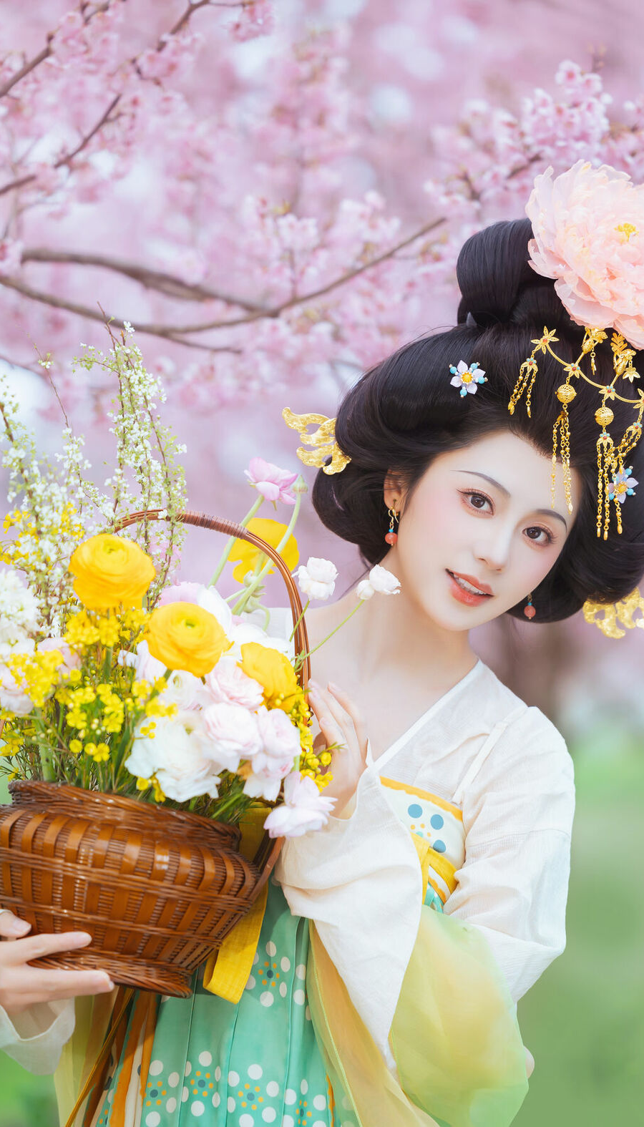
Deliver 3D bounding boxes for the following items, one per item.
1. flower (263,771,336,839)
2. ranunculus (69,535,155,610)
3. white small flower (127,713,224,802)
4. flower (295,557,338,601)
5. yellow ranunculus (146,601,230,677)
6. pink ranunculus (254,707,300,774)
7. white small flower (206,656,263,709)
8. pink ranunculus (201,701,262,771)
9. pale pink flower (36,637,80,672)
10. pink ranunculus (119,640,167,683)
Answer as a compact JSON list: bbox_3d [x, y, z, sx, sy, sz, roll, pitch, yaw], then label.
[{"bbox_3d":[-0.019,0.198,3.780,0.060,0.056,0.052,0,-2,-18],"label":"flower"},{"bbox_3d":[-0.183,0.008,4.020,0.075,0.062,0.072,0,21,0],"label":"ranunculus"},{"bbox_3d":[-0.120,0.157,3.730,0.079,0.074,0.060,0,-1,0],"label":"white small flower"},{"bbox_3d":[-0.005,0.014,4.030,0.037,0.037,0.036,6,6,0],"label":"flower"},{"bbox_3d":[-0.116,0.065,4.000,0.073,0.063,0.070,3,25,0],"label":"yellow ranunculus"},{"bbox_3d":[-0.038,0.145,3.770,0.044,0.055,0.046,0,-1,-14],"label":"pink ranunculus"},{"bbox_3d":[-0.076,0.104,3.990,0.053,0.048,0.048,2,18,6],"label":"white small flower"},{"bbox_3d":[-0.073,0.141,3.740,0.051,0.056,0.047,0,-1,-6],"label":"pink ranunculus"},{"bbox_3d":[-0.230,0.081,4.040,0.040,0.035,0.038,0,12,0],"label":"pale pink flower"},{"bbox_3d":[-0.155,0.084,4.030,0.050,0.043,0.047,-2,12,17],"label":"pink ranunculus"}]

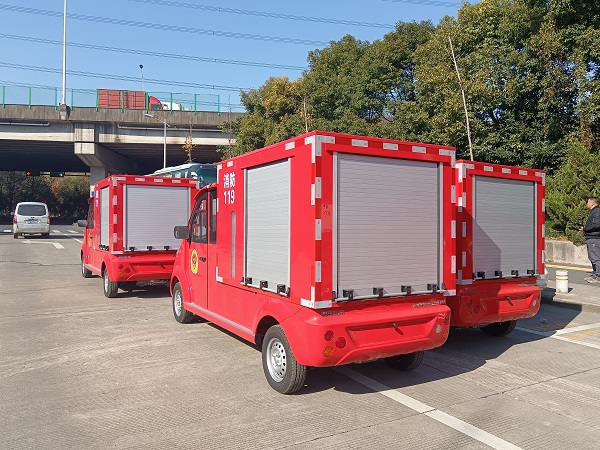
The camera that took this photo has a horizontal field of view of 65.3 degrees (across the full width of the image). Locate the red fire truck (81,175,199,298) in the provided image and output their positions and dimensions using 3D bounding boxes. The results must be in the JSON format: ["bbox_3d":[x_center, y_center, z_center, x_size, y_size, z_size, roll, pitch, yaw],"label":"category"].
[{"bbox_3d":[-3.470,0.210,9.616,1.450,2.040,4.360,0,0,-31],"label":"red fire truck"}]

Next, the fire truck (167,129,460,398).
[{"bbox_3d":[-0.304,0.351,5.481,1.450,2.040,4.360,0,0,-30],"label":"fire truck"}]

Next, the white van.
[{"bbox_3d":[-15.050,-0.240,26.300,1.700,1.900,4.500,0,0,-29],"label":"white van"}]

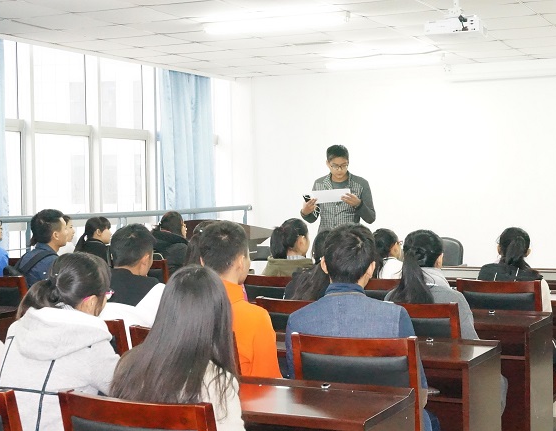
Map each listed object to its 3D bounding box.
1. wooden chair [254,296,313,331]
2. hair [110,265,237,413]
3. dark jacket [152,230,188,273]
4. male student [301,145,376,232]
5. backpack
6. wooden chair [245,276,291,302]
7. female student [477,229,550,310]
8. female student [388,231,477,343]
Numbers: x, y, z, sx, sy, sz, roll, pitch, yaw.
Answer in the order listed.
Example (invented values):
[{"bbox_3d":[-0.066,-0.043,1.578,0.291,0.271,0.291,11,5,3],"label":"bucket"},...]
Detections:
[{"bbox_3d":[0.225,0.855,4.990,0.480,0.930,0.540,0,2,26],"label":"wooden chair"},{"bbox_3d":[-0.285,0.346,2.707,0.310,0.420,0.270,0,2,26],"label":"hair"},{"bbox_3d":[-0.847,0.440,7.600,0.460,0.660,0.420,0,2,28],"label":"dark jacket"},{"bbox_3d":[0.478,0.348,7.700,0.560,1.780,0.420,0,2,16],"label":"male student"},{"bbox_3d":[-1.620,0.473,6.360,0.330,0.480,0.280,0,2,28],"label":"backpack"},{"bbox_3d":[0.131,0.823,6.310,0.480,0.930,0.540,0,2,26],"label":"wooden chair"},{"bbox_3d":[1.451,0.669,5.878,0.480,1.220,0.750,0,2,22],"label":"female student"},{"bbox_3d":[0.820,0.688,4.930,0.500,1.250,0.780,0,2,26],"label":"female student"}]

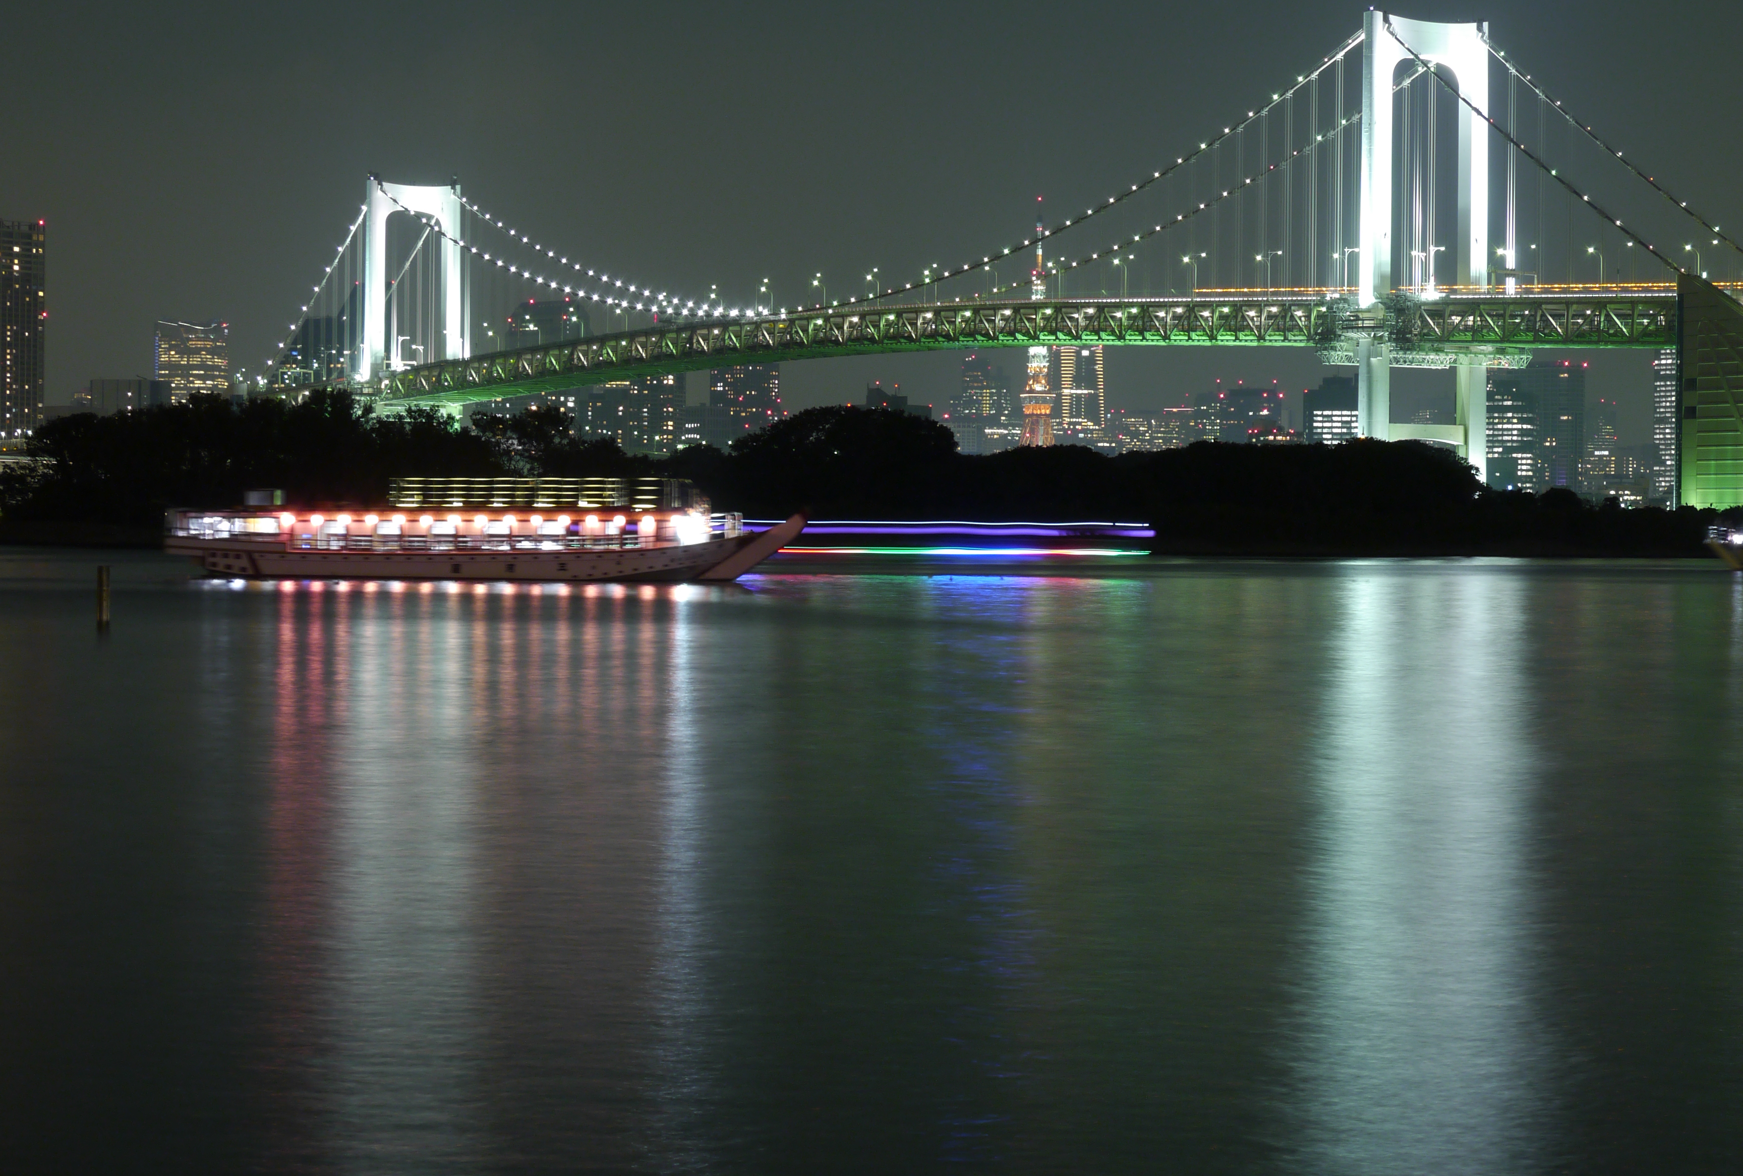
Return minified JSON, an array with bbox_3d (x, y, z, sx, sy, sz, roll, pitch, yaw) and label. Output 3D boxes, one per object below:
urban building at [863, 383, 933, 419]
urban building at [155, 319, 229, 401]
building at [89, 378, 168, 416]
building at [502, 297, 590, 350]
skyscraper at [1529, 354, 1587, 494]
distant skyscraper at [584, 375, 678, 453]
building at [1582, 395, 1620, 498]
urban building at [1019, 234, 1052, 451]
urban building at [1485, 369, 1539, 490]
[{"bbox_3d":[18.670,-88.040,2899.360,48.000,104.000,36.000,0,1,0],"label":"urban building"},{"bbox_3d":[-850.690,-210.570,5218.300,90.000,238.000,85.000,0,1,-9],"label":"urban building"},{"bbox_3d":[-339.160,-60.410,1899.580,32.000,72.000,28.000,0,1,10],"label":"building"},{"bbox_3d":[-244.710,-129.560,3148.930,68.000,178.000,45.000,0,1,-4],"label":"building"},{"bbox_3d":[504.270,-100.510,3059.200,44.000,135.000,40.000,0,1,9],"label":"skyscraper"},{"bbox_3d":[-152.840,-84.620,2649.380,60.000,105.000,32.000,0,1,-3],"label":"distant skyscraper"},{"bbox_3d":[745.670,-120.570,4249.120,40.000,140.000,38.000,0,1,10],"label":"building"},{"bbox_3d":[167.120,-229.480,4157.860,88.000,333.000,88.000,0,1,-43],"label":"urban building"},{"bbox_3d":[431.470,-86.620,2819.340,40.000,112.000,38.000,0,1,9],"label":"urban building"}]

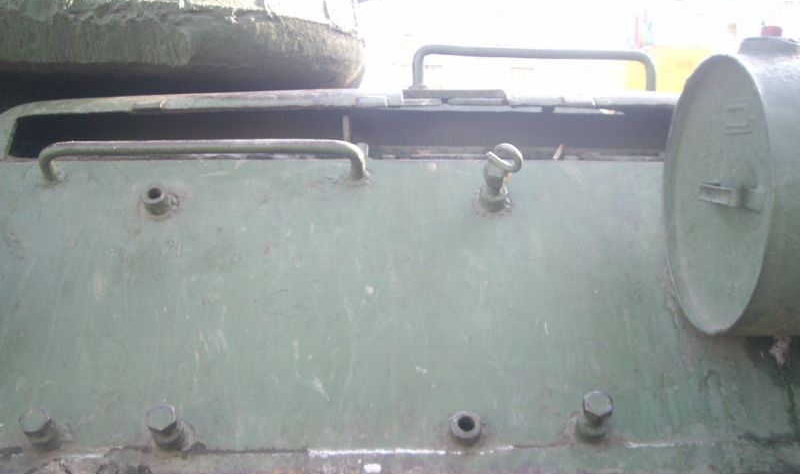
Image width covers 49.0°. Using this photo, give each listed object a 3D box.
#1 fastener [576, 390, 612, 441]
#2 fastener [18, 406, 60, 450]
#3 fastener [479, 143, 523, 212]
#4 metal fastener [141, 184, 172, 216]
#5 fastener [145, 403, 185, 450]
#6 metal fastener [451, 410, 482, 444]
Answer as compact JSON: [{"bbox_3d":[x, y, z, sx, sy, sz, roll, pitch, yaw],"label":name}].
[{"bbox_3d":[0.267,0.245,1.189,0.042,0.042,0.076,-1,-43,0],"label":"fastener"},{"bbox_3d":[-0.488,0.261,1.192,0.042,0.042,0.054,-1,-43,0],"label":"fastener"},{"bbox_3d":[0.167,-0.098,1.489,0.066,0.050,0.105,-1,-43,0],"label":"fastener"},{"bbox_3d":[-0.420,-0.065,1.510,0.039,0.039,0.033,-1,-43,0],"label":"metal fastener"},{"bbox_3d":[-0.318,0.259,1.189,0.042,0.042,0.061,-1,-43,0],"label":"fastener"},{"bbox_3d":[0.093,0.262,1.204,0.041,0.041,0.031,-1,-43,0],"label":"metal fastener"}]

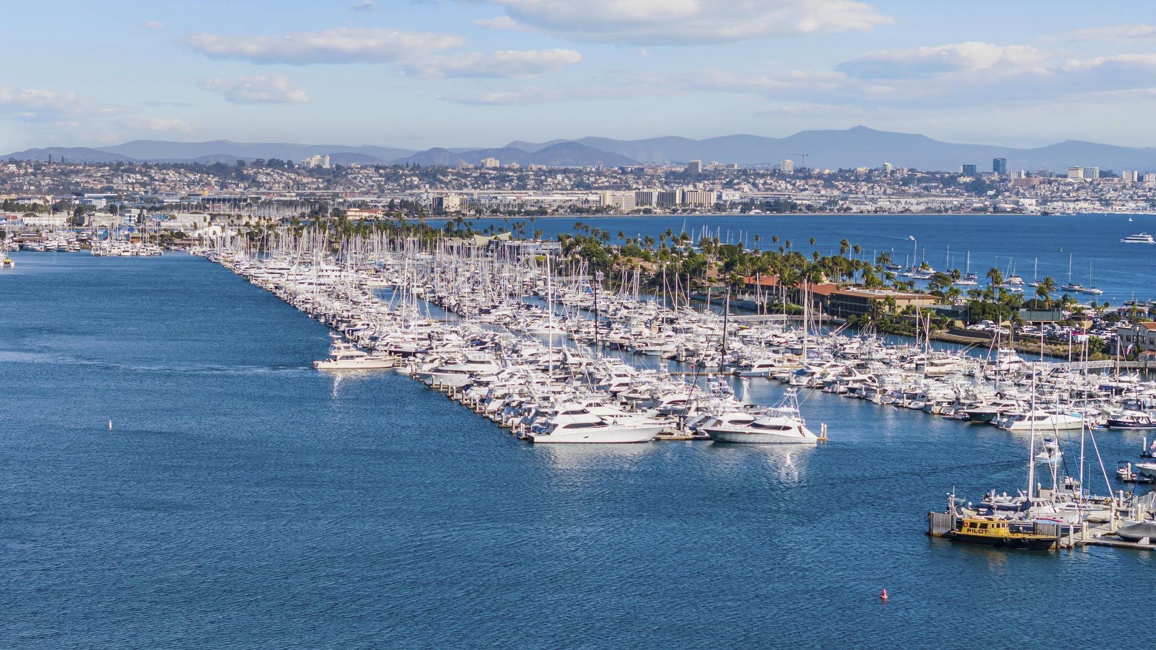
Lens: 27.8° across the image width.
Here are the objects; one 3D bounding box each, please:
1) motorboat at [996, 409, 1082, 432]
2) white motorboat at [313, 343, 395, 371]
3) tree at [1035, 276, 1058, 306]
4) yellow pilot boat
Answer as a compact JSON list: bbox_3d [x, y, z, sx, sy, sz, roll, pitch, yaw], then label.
[{"bbox_3d":[93.000,18.863,469.777,17.700,4.000,4.800,-1,4,-14],"label":"motorboat"},{"bbox_3d":[-60.100,8.188,626.619,21.200,6.500,5.600,-1,4,-12],"label":"white motorboat"},{"bbox_3d":[170.300,-11.394,850.848,7.400,12.300,7.400,0,3,0],"label":"tree"},{"bbox_3d":[58.200,28.143,319.463,14.500,3.500,4.300,2,4,28],"label":"yellow pilot boat"}]

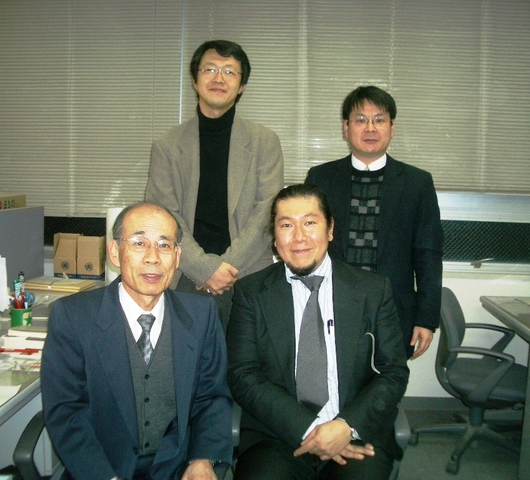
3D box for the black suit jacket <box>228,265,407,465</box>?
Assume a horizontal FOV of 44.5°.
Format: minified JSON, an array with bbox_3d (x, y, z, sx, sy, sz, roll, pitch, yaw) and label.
[{"bbox_3d":[0.150,0.359,1.830,0.520,0.570,0.380,2,6,3],"label":"black suit jacket"}]

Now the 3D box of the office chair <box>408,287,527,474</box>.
[{"bbox_3d":[1.020,0.630,3.090,0.600,0.780,0.590,4,7,24],"label":"office chair"}]

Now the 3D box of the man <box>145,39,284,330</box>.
[{"bbox_3d":[-0.195,0.170,2.430,0.500,1.760,0.340,2,6,-2],"label":"man"}]

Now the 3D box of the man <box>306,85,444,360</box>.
[{"bbox_3d":[0.385,0.248,2.430,0.500,1.640,0.320,2,6,6],"label":"man"}]

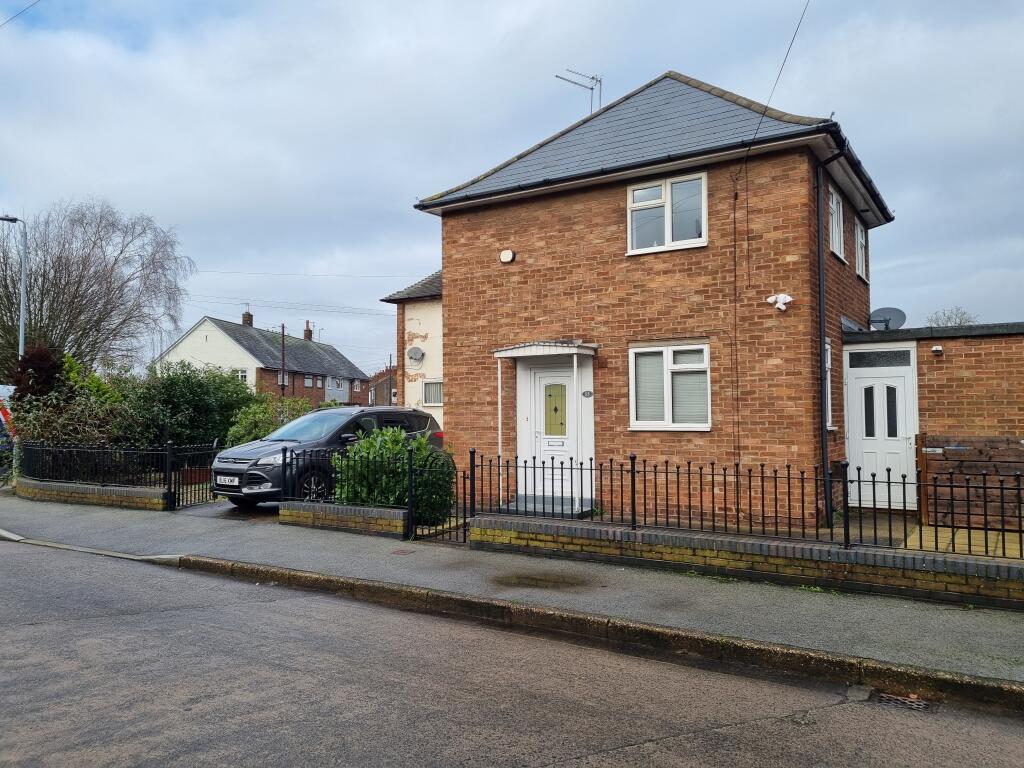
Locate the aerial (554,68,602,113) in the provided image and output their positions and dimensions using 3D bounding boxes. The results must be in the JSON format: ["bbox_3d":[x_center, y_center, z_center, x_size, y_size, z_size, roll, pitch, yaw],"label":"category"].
[{"bbox_3d":[1.487,-6.508,17.200,1.150,1.150,0.450,1,-3,-32],"label":"aerial"}]

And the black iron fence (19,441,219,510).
[{"bbox_3d":[-7.446,1.546,14.075,5.500,1.120,0.900,-2,-3,33],"label":"black iron fence"}]

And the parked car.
[{"bbox_3d":[-3.043,1.194,13.556,1.930,1.690,4.520,-2,-3,35],"label":"parked car"}]

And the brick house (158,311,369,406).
[{"bbox_3d":[-19.748,-0.334,64.774,8.300,9.100,24.000,-1,-2,6],"label":"brick house"}]

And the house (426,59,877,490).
[{"bbox_3d":[2.678,-1.813,13.337,6.500,7.500,5.900,-2,-3,33],"label":"house"}]

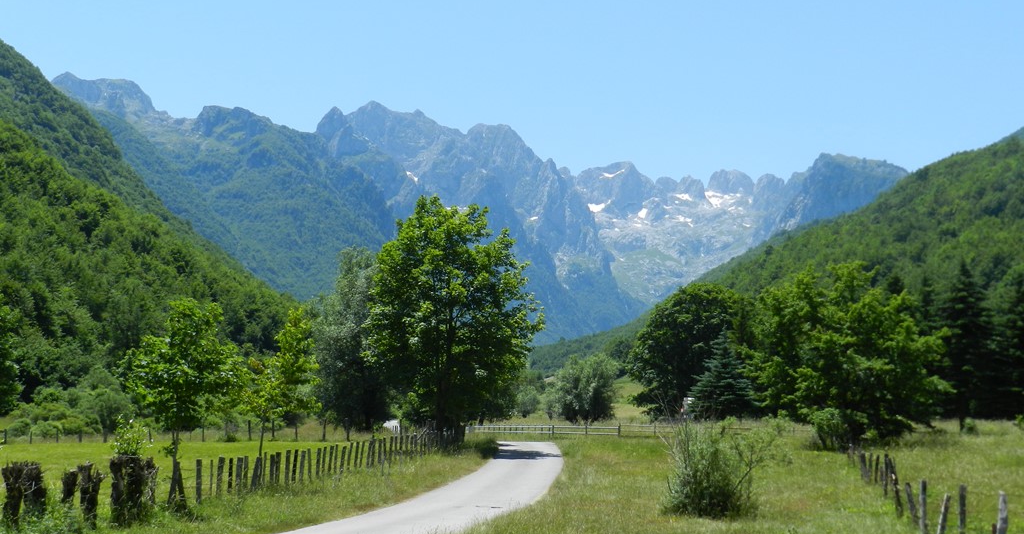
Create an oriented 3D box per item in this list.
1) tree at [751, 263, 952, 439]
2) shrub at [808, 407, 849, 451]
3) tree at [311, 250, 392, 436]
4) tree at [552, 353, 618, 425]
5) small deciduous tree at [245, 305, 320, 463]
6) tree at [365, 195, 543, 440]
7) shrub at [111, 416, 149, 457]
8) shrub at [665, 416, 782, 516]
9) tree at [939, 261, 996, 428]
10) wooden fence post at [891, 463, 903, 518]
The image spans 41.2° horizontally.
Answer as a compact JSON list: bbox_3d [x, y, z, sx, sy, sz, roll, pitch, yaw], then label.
[{"bbox_3d":[18.266,4.640,73.000,10.300,9.705,10.000,0,-6,0],"label":"tree"},{"bbox_3d":[15.583,8.001,67.000,1.969,2.177,2.000,0,-6,0],"label":"shrub"},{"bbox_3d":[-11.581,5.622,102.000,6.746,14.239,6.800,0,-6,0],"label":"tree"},{"bbox_3d":[8.102,13.492,150.001,7.275,7.906,6.693,0,-6,0],"label":"tree"},{"bbox_3d":[-8.433,4.317,50.000,2.792,5.835,2.900,0,-6,0],"label":"small deciduous tree"},{"bbox_3d":[-3.439,2.969,80.000,10.464,14.418,10.000,0,-6,0],"label":"tree"},{"bbox_3d":[-7.299,3.257,26.000,0.745,0.834,0.671,0,-6,0],"label":"shrub"},{"bbox_3d":[4.383,4.151,28.200,2.528,2.052,2.073,0,-6,0],"label":"shrub"},{"bbox_3d":[36.780,6.340,110.005,4.931,13.657,4.684,0,-6,0],"label":"tree"},{"bbox_3d":[8.053,4.660,28.500,0.180,1.179,0.150,0,-6,0],"label":"wooden fence post"}]

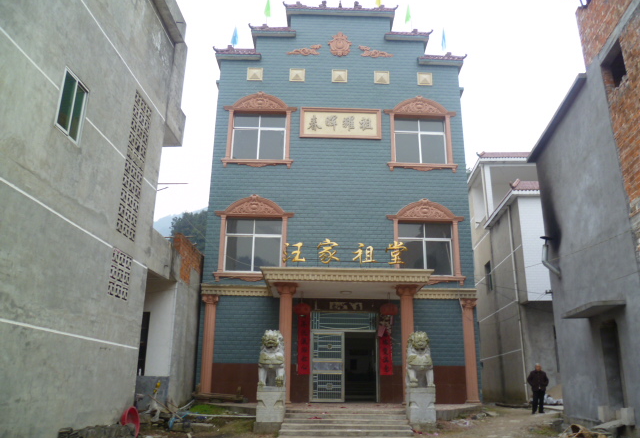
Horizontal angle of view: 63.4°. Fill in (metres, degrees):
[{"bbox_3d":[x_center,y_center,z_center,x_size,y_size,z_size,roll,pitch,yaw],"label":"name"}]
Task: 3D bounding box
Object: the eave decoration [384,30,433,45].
[{"bbox_3d":[3.665,-7.446,21.580,1.966,0.596,0.700,1,-18,-1],"label":"eave decoration"}]

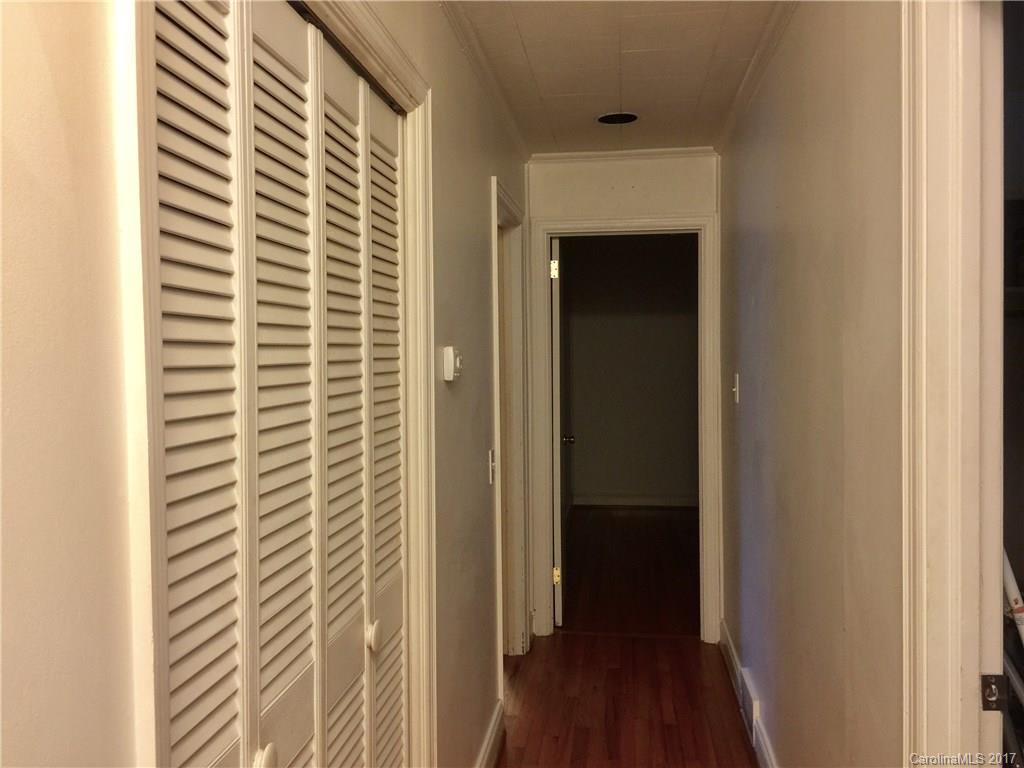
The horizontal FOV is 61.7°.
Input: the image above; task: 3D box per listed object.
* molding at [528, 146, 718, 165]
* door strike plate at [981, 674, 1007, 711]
[{"bbox_3d":[0.547,-1.145,4.284,0.950,0.043,0.038,0,1,8],"label":"molding"},{"bbox_3d":[0.753,0.482,1.338,0.042,0.056,0.006,-1,2,8],"label":"door strike plate"}]

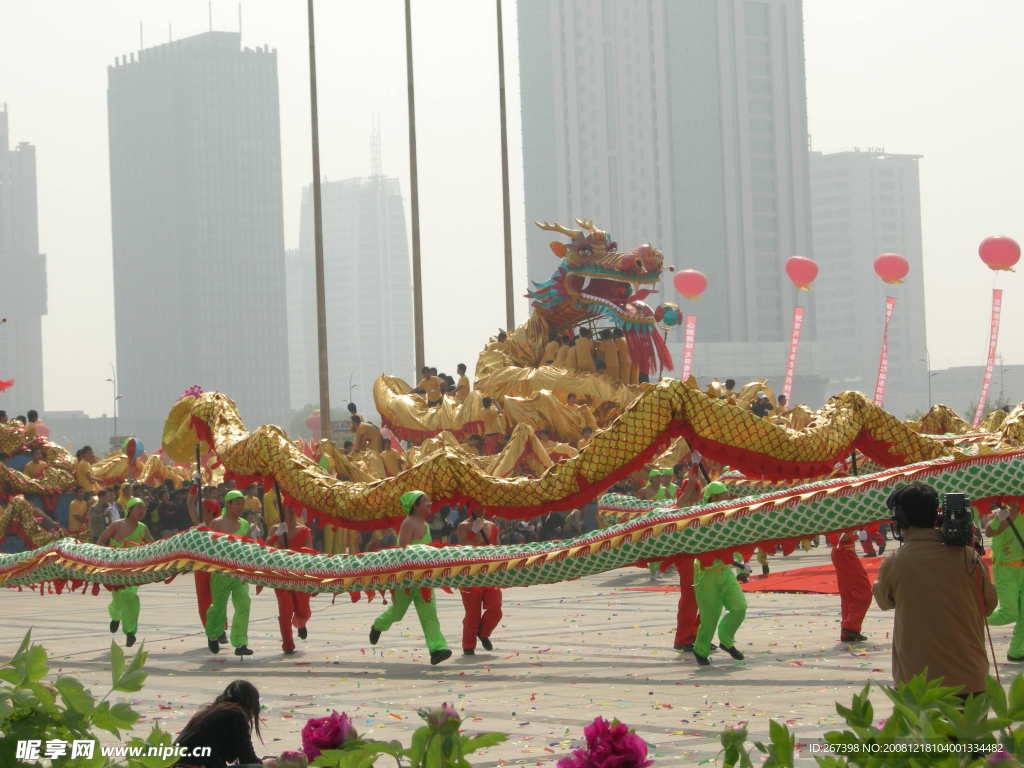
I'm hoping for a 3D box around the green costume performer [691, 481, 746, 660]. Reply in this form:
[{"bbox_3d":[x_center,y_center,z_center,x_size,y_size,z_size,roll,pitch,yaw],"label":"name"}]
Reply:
[{"bbox_3d":[1.879,1.741,28.000,0.550,1.680,0.500,-3,-2,41],"label":"green costume performer"}]

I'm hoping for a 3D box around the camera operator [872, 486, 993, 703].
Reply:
[{"bbox_3d":[2.011,1.326,14.400,0.620,1.730,0.500,-2,-1,5],"label":"camera operator"}]

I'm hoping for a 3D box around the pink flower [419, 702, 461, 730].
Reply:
[{"bbox_3d":[-0.143,0.655,6.000,0.075,0.060,0.075,-2,-1,0],"label":"pink flower"}]

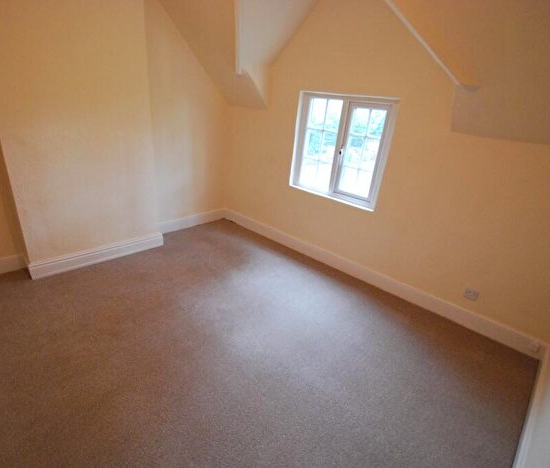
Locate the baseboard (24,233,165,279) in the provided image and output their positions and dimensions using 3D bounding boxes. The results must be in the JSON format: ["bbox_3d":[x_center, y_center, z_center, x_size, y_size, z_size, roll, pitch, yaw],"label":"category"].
[{"bbox_3d":[-1.696,0.192,2.930,0.030,0.150,1.200,24,29,38],"label":"baseboard"}]

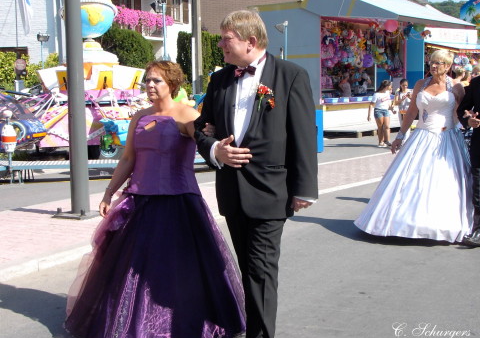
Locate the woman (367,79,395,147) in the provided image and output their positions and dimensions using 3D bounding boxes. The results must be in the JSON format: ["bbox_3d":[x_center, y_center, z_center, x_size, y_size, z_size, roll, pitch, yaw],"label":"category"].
[{"bbox_3d":[2.951,-1.169,17.927,0.550,1.389,0.360,-2,6,-12],"label":"woman"}]

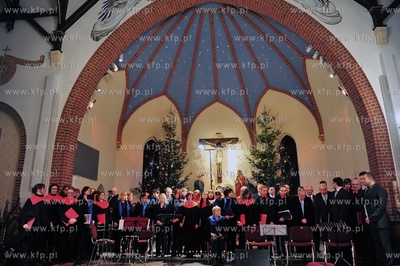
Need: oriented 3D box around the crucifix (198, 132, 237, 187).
[{"bbox_3d":[0.855,1.108,11.800,1.770,2.260,0.320,-2,-15,6],"label":"crucifix"}]

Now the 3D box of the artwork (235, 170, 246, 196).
[{"bbox_3d":[1.650,2.109,10.697,0.460,1.200,0.400,-6,-16,21],"label":"artwork"}]

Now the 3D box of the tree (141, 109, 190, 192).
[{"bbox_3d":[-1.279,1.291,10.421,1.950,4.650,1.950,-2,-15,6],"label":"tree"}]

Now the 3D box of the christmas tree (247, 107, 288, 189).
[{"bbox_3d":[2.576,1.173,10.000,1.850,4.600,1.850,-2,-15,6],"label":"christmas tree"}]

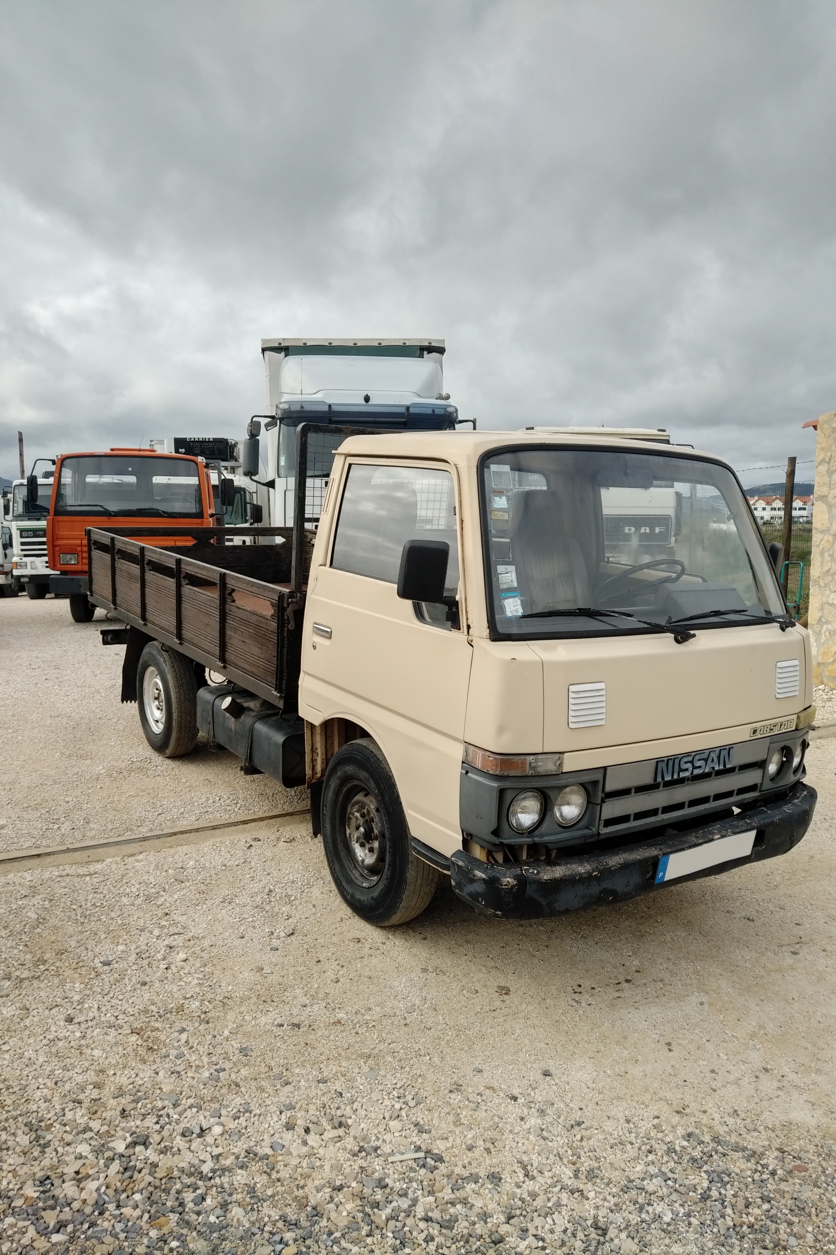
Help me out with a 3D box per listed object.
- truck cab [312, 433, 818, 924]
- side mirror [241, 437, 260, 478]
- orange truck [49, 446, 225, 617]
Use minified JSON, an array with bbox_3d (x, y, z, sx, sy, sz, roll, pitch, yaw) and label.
[{"bbox_3d":[0.627,0.107,3.557,1.860,1.790,1.550,-4,9,-34],"label":"truck cab"},{"bbox_3d":[-2.056,-2.087,10.764,0.200,0.460,0.130,1,8,-3],"label":"side mirror"},{"bbox_3d":[-4.289,-1.592,14.433,2.220,2.420,6.000,0,8,-9],"label":"orange truck"}]

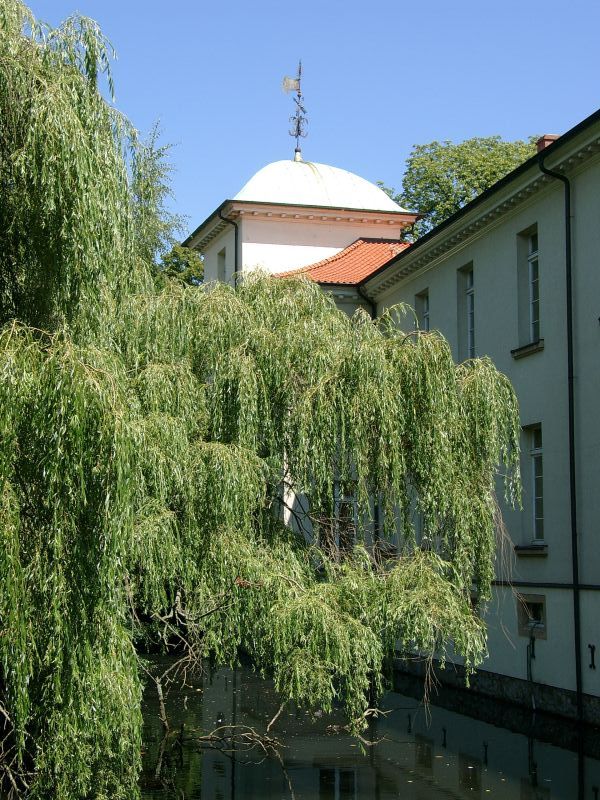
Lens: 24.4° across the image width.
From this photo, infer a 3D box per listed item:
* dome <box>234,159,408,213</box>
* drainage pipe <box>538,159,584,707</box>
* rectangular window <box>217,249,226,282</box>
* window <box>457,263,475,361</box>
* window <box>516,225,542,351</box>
[{"bbox_3d":[-0.091,-6.872,46.590,6.180,2.413,6.180,2,-7,-16],"label":"dome"},{"bbox_3d":[5.278,0.553,28.117,0.672,11.664,0.120,1,-7,-14],"label":"drainage pipe"},{"bbox_3d":[-2.468,-4.203,45.888,0.240,1.500,1.087,2,-7,-16],"label":"rectangular window"},{"bbox_3d":[4.260,-2.057,34.419,0.270,2.592,1.116,1,-7,-14],"label":"window"},{"bbox_3d":[5.178,-2.485,30.641,0.270,2.592,1.134,1,-7,-14],"label":"window"}]

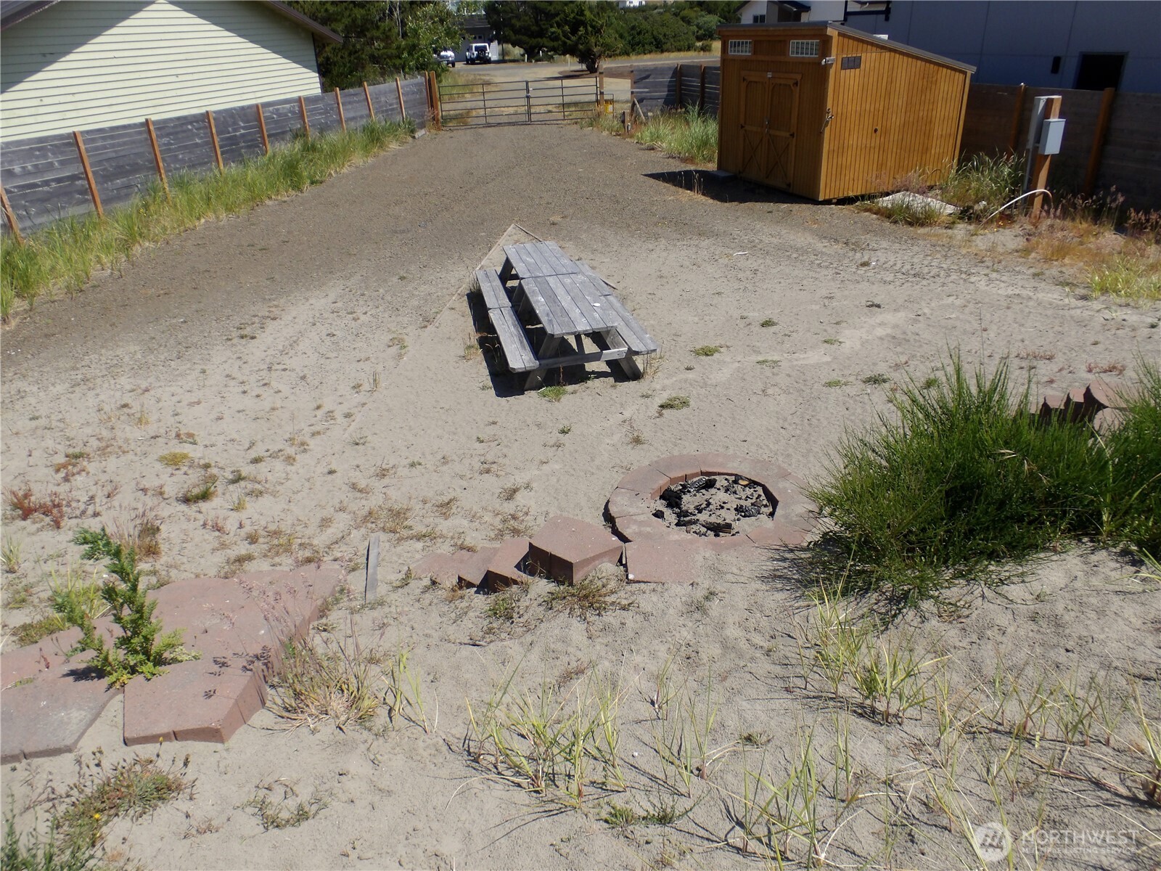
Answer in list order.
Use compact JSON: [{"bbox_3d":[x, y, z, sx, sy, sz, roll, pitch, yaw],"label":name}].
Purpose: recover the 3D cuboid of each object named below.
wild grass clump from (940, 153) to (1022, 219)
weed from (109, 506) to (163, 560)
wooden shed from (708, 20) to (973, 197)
[{"bbox_3d":[6.460,-4.039,12.996,1.233,0.906,0.925,9,30,24],"label":"wild grass clump"},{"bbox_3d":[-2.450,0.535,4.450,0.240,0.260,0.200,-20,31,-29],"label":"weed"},{"bbox_3d":[5.038,-6.575,15.909,3.279,2.925,3.735,-13,28,-17],"label":"wooden shed"}]

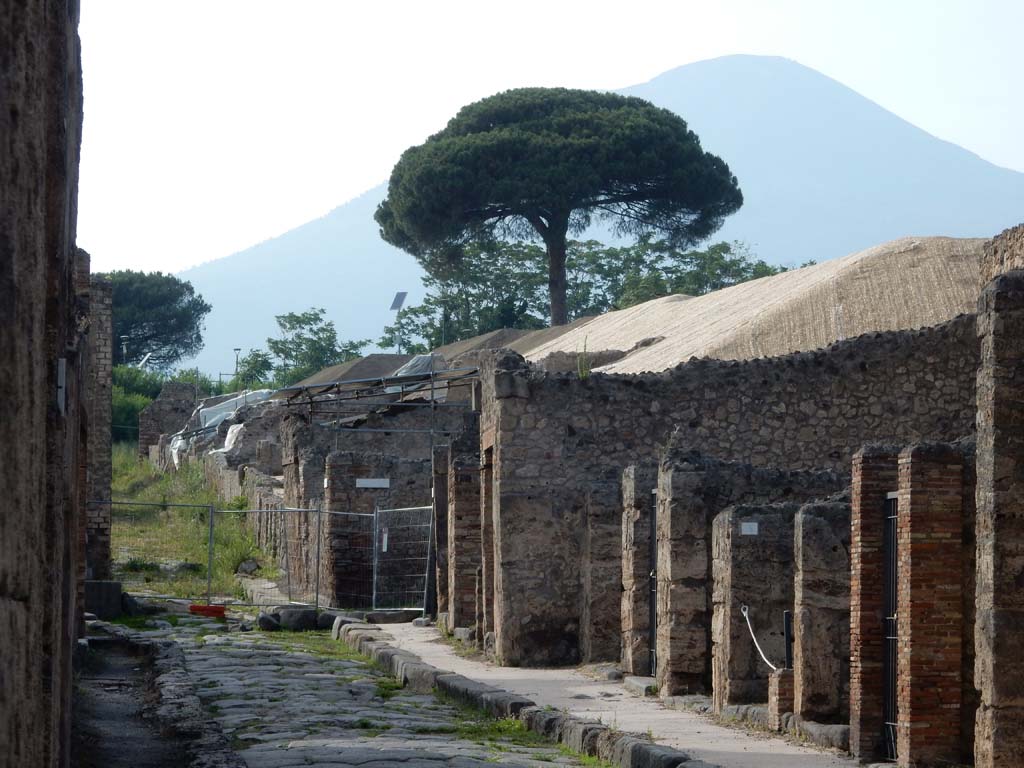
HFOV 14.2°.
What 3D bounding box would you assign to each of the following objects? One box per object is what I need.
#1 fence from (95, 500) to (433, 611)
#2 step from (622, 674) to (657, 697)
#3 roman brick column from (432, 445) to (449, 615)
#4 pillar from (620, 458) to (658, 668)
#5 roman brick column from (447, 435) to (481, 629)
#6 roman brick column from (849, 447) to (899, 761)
[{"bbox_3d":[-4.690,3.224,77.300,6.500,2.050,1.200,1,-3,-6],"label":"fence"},{"bbox_3d":[1.644,3.626,49.362,0.360,0.150,1.900,1,-3,-6],"label":"step"},{"bbox_3d":[-1.172,2.818,78.798,0.500,3.274,0.550,1,-3,-6],"label":"roman brick column"},{"bbox_3d":[1.669,2.319,51.318,0.430,2.607,1.000,1,-3,-6],"label":"pillar"},{"bbox_3d":[-0.753,2.692,71.450,0.550,3.212,0.850,1,-3,-6],"label":"roman brick column"},{"bbox_3d":[3.207,1.915,35.860,0.430,2.667,0.480,1,-3,-6],"label":"roman brick column"}]

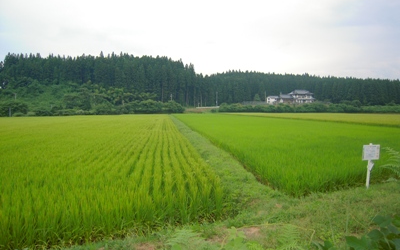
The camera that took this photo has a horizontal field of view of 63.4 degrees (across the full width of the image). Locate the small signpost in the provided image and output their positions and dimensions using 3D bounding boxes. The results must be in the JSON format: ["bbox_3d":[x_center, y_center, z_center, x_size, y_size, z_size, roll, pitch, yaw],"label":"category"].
[{"bbox_3d":[4.427,1.062,8.400,0.550,1.170,0.090,2,2,-20],"label":"small signpost"}]

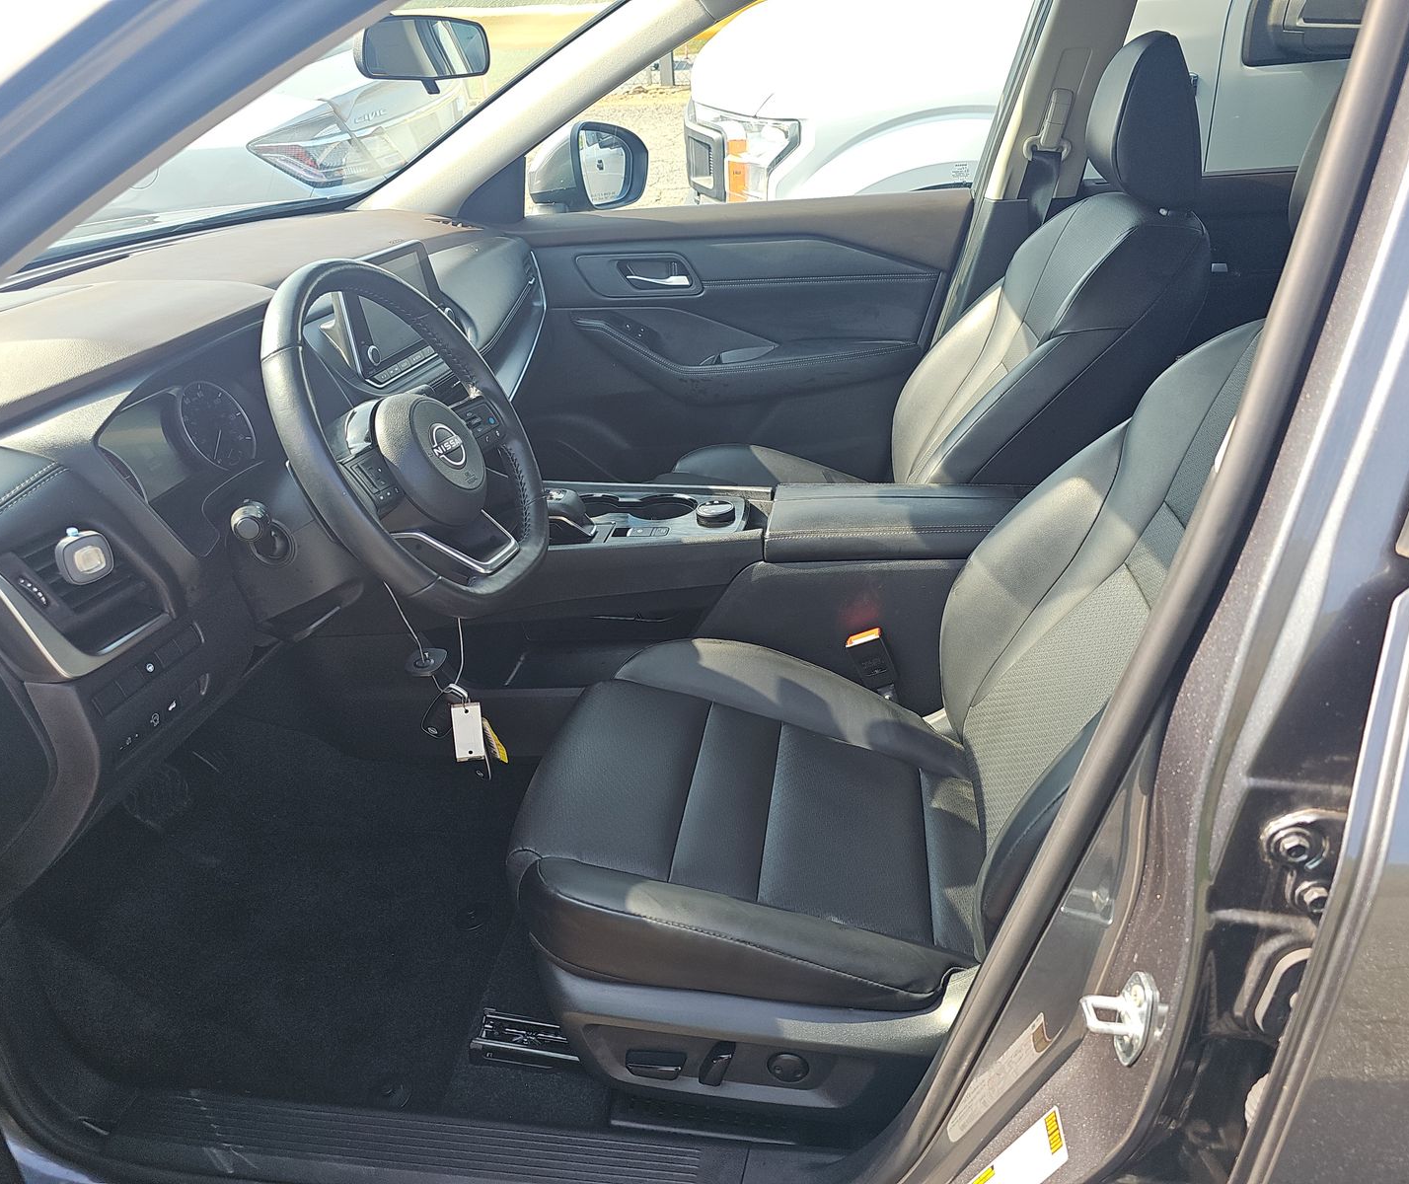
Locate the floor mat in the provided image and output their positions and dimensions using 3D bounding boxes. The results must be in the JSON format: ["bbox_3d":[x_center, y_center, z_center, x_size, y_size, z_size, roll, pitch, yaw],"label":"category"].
[{"bbox_3d":[-0.571,0.369,1.316,0.660,0.110,0.500,1,25,8],"label":"floor mat"}]

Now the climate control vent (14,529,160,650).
[{"bbox_3d":[-0.478,-0.005,0.833,0.045,0.077,0.105,-18,21,16],"label":"climate control vent"}]

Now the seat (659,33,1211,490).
[{"bbox_3d":[0.310,-0.342,1.679,0.850,0.950,0.530,1,25,8],"label":"seat"}]

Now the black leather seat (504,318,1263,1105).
[{"bbox_3d":[0.217,-0.014,1.022,0.870,0.920,0.540,1,25,8],"label":"black leather seat"}]

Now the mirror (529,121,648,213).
[{"bbox_3d":[-0.237,-0.885,2.178,0.140,0.185,0.235,13,29,31],"label":"mirror"}]

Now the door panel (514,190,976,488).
[{"bbox_3d":[0.055,-0.421,2.028,0.900,0.630,0.140,1,25,8],"label":"door panel"}]

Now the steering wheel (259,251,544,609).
[{"bbox_3d":[-0.287,-0.139,1.027,0.105,0.365,0.380,-24,19,18],"label":"steering wheel"}]

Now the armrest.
[{"bbox_3d":[0.253,-0.095,1.392,0.330,0.050,0.200,1,25,8],"label":"armrest"}]

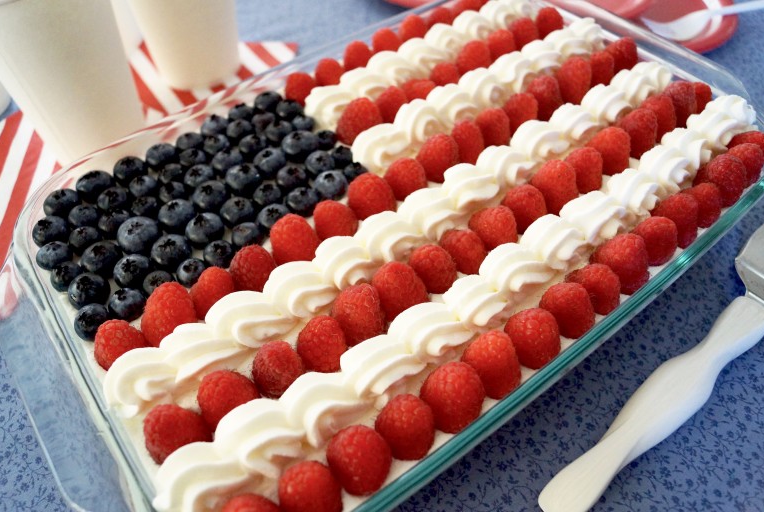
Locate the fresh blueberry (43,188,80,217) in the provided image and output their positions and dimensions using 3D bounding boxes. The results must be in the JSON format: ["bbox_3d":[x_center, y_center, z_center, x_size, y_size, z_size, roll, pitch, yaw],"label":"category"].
[{"bbox_3d":[-0.157,-0.026,0.282,0.016,0.013,0.016,-32,56,-18],"label":"fresh blueberry"}]

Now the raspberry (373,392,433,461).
[{"bbox_3d":[0.008,0.059,0.198,0.021,0.022,0.021,-2,53,2],"label":"raspberry"}]

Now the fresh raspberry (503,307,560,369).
[{"bbox_3d":[0.056,0.031,0.215,0.021,0.024,0.021,-3,53,4],"label":"fresh raspberry"}]

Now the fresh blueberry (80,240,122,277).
[{"bbox_3d":[-0.126,0.000,0.258,0.016,0.014,0.016,-1,54,1],"label":"fresh blueberry"}]

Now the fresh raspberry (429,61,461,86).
[{"bbox_3d":[0.036,-0.104,0.332,0.018,0.016,0.018,-2,53,3],"label":"fresh raspberry"}]

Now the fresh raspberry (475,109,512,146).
[{"bbox_3d":[0.058,-0.068,0.301,0.018,0.019,0.018,-2,53,3],"label":"fresh raspberry"}]

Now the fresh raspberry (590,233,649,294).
[{"bbox_3d":[0.095,0.001,0.227,0.021,0.022,0.021,-2,53,2],"label":"fresh raspberry"}]

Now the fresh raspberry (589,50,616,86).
[{"bbox_3d":[0.118,-0.102,0.314,0.017,0.018,0.017,-32,58,-20],"label":"fresh raspberry"}]

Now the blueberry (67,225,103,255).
[{"bbox_3d":[-0.136,-0.007,0.264,0.013,0.011,0.013,-2,53,2],"label":"blueberry"}]

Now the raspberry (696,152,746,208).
[{"bbox_3d":[0.151,-0.034,0.256,0.020,0.023,0.020,-32,58,-20],"label":"raspberry"}]

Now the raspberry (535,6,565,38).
[{"bbox_3d":[0.098,-0.137,0.334,0.017,0.017,0.017,11,55,12],"label":"raspberry"}]

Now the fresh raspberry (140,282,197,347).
[{"bbox_3d":[-0.083,0.021,0.223,0.021,0.022,0.021,-2,53,2],"label":"fresh raspberry"}]

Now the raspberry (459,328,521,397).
[{"bbox_3d":[0.039,0.037,0.204,0.022,0.023,0.022,-2,53,2],"label":"raspberry"}]

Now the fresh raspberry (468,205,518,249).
[{"bbox_3d":[0.050,-0.012,0.256,0.021,0.021,0.021,-1,54,1],"label":"fresh raspberry"}]

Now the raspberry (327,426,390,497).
[{"bbox_3d":[-0.007,0.067,0.188,0.022,0.023,0.022,-1,54,2],"label":"raspberry"}]

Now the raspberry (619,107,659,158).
[{"bbox_3d":[0.120,-0.058,0.272,0.019,0.023,0.019,-1,54,2],"label":"raspberry"}]

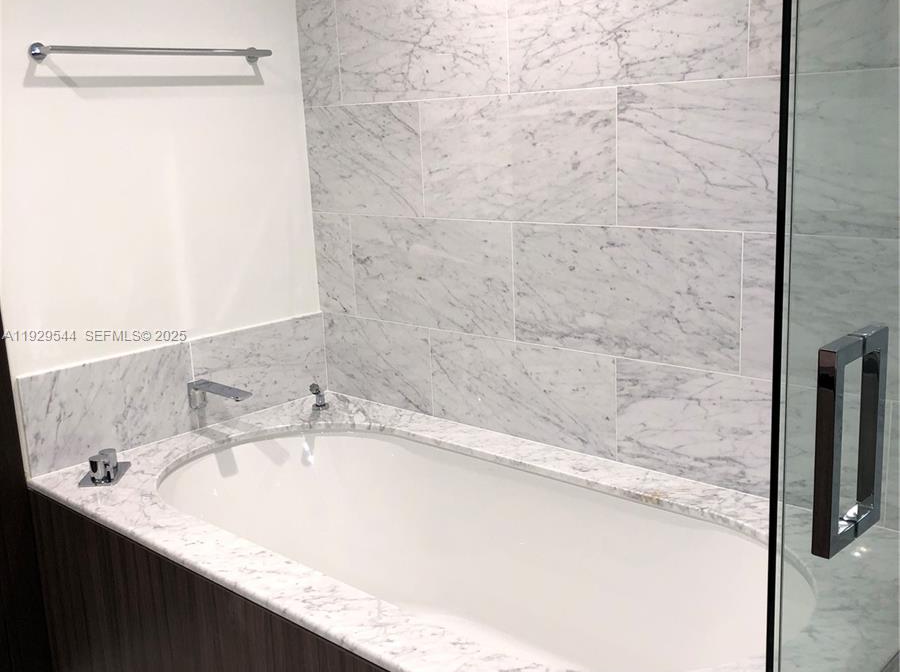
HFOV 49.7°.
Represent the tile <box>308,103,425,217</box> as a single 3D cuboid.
[{"bbox_3d":[-0.241,-0.493,2.723,0.470,0.305,0.012,9,17,42],"label":"tile"}]

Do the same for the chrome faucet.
[{"bbox_3d":[-0.610,0.176,2.599,0.236,0.072,0.052,9,17,42],"label":"chrome faucet"}]

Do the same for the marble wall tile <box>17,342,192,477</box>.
[{"bbox_3d":[-0.865,0.178,2.504,0.010,0.249,0.473,9,17,42],"label":"marble wall tile"}]

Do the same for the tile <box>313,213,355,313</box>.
[{"bbox_3d":[-0.339,-0.214,2.881,0.162,0.303,0.010,9,17,42],"label":"tile"}]

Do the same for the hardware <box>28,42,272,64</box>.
[{"bbox_3d":[-0.725,-0.713,2.448,0.080,0.050,0.657,9,17,42],"label":"hardware"}]

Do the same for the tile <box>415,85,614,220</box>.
[{"bbox_3d":[0.152,-0.432,2.356,0.603,0.303,0.010,9,17,42],"label":"tile"}]

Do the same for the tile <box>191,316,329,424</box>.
[{"bbox_3d":[-0.551,0.092,2.844,0.012,0.254,0.459,9,17,42],"label":"tile"}]

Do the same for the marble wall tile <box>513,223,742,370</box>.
[{"bbox_3d":[0.387,-0.099,2.218,0.603,0.303,0.010,9,17,42],"label":"marble wall tile"}]

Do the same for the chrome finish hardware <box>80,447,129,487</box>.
[{"bbox_3d":[-0.830,0.310,2.336,0.087,0.062,0.148,-3,12,-1],"label":"chrome finish hardware"}]

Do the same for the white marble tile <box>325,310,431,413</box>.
[{"bbox_3d":[-0.217,0.075,2.841,0.464,0.250,0.010,9,17,42],"label":"white marble tile"}]

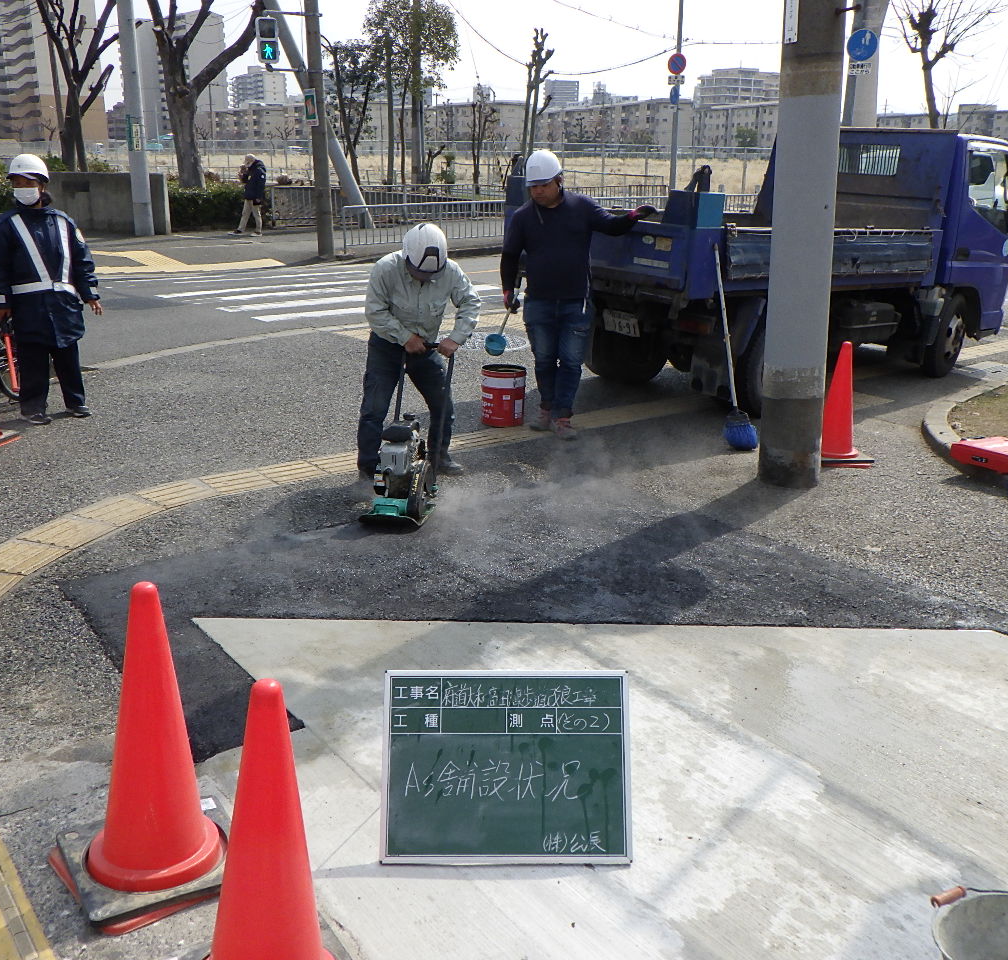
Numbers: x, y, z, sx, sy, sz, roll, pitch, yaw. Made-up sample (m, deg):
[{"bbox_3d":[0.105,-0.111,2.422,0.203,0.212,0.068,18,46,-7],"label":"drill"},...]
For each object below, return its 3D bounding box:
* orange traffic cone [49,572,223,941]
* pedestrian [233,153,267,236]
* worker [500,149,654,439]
[{"bbox_3d":[-0.795,0.561,2.295,0.370,0.705,0.370,-10,20,-31],"label":"orange traffic cone"},{"bbox_3d":[-5.334,-5.890,21.432,0.660,1.600,0.520,1,17,0],"label":"pedestrian"},{"bbox_3d":[0.464,-1.153,6.464,0.920,1.740,0.460,5,18,12],"label":"worker"}]

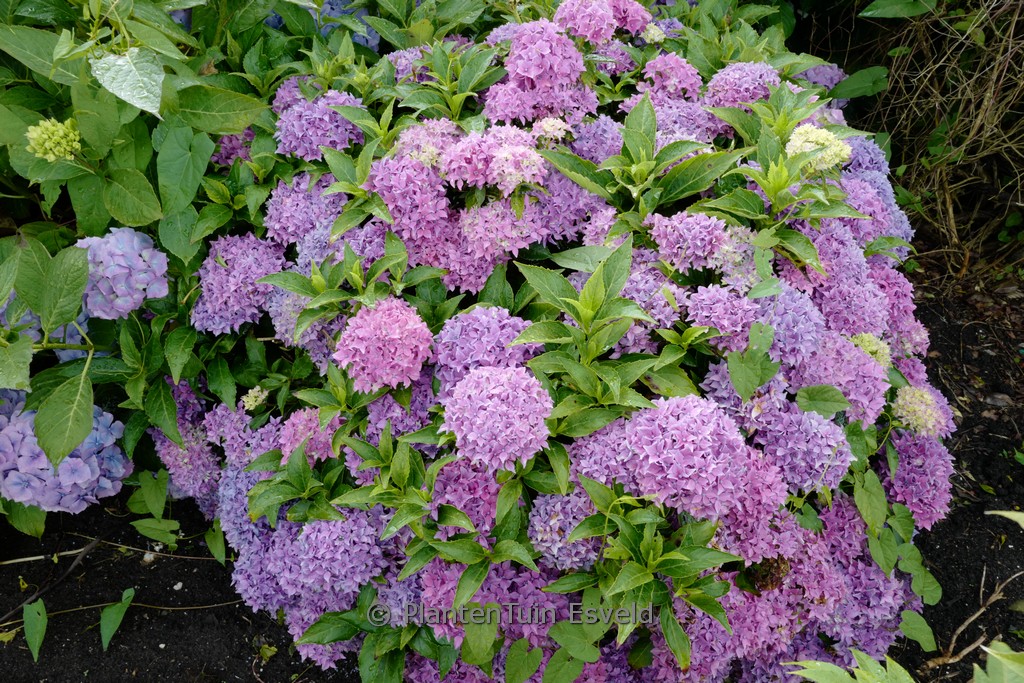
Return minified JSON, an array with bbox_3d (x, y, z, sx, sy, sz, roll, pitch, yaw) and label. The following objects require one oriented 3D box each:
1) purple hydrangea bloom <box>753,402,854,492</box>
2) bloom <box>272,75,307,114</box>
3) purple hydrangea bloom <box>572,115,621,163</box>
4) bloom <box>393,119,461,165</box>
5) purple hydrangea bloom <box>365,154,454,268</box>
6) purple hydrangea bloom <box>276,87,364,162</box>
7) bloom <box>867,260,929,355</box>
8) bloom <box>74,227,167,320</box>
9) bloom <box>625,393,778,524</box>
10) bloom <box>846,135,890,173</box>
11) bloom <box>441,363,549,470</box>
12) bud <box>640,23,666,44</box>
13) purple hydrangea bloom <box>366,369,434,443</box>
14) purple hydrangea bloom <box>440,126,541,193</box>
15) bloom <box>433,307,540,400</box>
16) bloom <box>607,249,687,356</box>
[{"bbox_3d":[0.430,0.156,1.170,0.150,0.130,0.145,0,37,0],"label":"purple hydrangea bloom"},{"bbox_3d":[-0.468,-0.520,1.690,0.100,0.090,0.100,0,35,0],"label":"bloom"},{"bbox_3d":[0.169,-0.398,1.570,0.115,0.100,0.115,0,35,0],"label":"purple hydrangea bloom"},{"bbox_3d":[-0.150,-0.352,1.430,0.135,0.110,0.130,0,37,0],"label":"bloom"},{"bbox_3d":[-0.183,-0.232,1.420,0.155,0.160,0.150,0,35,0],"label":"purple hydrangea bloom"},{"bbox_3d":[-0.382,-0.430,1.580,0.165,0.130,0.150,0,35,0],"label":"purple hydrangea bloom"},{"bbox_3d":[0.680,-0.057,1.420,0.140,0.140,0.140,0,37,0],"label":"bloom"},{"bbox_3d":[-0.673,-0.119,1.380,0.155,0.140,0.150,0,35,0],"label":"bloom"},{"bbox_3d":[0.273,0.168,1.160,0.200,0.165,0.180,0,36,0],"label":"bloom"},{"bbox_3d":[0.748,-0.388,1.680,0.110,0.095,0.110,0,35,0],"label":"bloom"},{"bbox_3d":[-0.023,0.115,1.200,0.165,0.150,0.160,0,36,0],"label":"bloom"},{"bbox_3d":[0.355,-0.773,2.000,0.066,0.050,0.062,0,36,0],"label":"bud"},{"bbox_3d":[-0.184,0.107,1.330,0.130,0.120,0.125,0,36,0],"label":"purple hydrangea bloom"},{"bbox_3d":[-0.039,-0.331,1.450,0.170,0.115,0.140,0,35,0],"label":"purple hydrangea bloom"},{"bbox_3d":[-0.039,0.017,1.210,0.160,0.130,0.150,0,37,0],"label":"bloom"},{"bbox_3d":[0.218,-0.063,1.280,0.140,0.140,0.140,0,37,0],"label":"bloom"}]

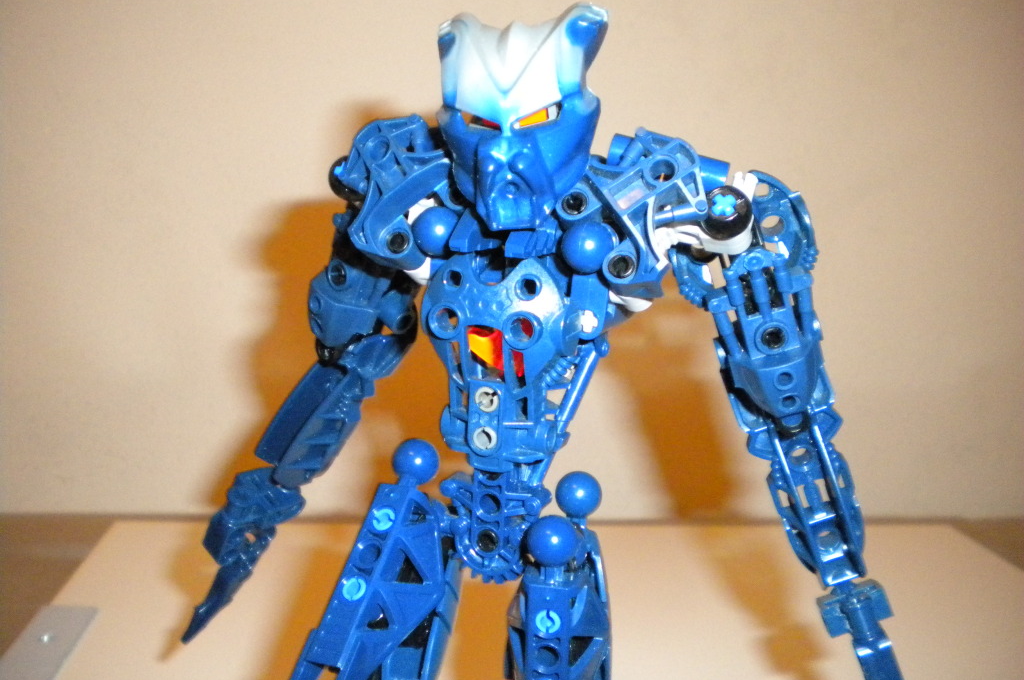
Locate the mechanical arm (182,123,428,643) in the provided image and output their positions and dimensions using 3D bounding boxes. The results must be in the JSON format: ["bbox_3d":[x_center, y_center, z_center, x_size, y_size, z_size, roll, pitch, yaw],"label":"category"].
[{"bbox_3d":[-0.047,0.015,0.241,0.028,0.135,0.028,31,16,30],"label":"mechanical arm"}]

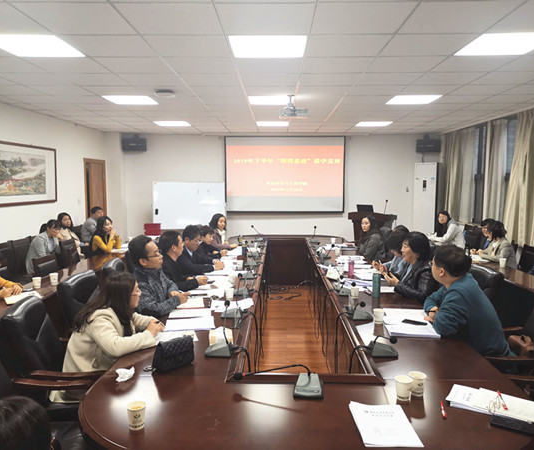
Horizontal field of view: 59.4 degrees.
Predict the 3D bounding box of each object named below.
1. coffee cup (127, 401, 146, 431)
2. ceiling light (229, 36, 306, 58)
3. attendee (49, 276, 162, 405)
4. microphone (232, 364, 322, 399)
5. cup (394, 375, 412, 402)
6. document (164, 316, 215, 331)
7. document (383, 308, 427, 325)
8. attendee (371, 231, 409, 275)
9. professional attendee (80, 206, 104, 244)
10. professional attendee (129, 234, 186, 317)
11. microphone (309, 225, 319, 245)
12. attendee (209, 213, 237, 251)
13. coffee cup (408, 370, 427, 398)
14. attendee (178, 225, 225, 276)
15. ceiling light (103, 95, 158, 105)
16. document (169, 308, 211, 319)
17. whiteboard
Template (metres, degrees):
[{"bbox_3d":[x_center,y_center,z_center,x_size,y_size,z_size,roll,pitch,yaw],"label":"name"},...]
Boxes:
[{"bbox_3d":[-0.507,0.747,1.816,0.074,0.088,0.074,0,5,0],"label":"coffee cup"},{"bbox_3d":[0.013,-1.389,3.619,0.600,0.060,0.600,0,5,1],"label":"ceiling light"},{"bbox_3d":[-0.922,0.810,2.764,0.720,1.165,0.570,-2,5,-20],"label":"attendee"},{"bbox_3d":[0.045,0.663,2.016,0.380,0.105,0.150,0,5,1],"label":"microphone"},{"bbox_3d":[0.581,0.701,1.990,0.077,0.089,0.077,0,5,1],"label":"cup"},{"bbox_3d":[-0.489,0.637,3.036,0.295,0.015,0.230,-1,5,-9],"label":"document"},{"bbox_3d":[0.950,0.619,3.165,0.300,0.020,0.340,1,5,9],"label":"document"},{"bbox_3d":[1.305,0.631,4.796,0.700,1.175,0.520,0,5,4],"label":"attendee"},{"bbox_3d":[-2.842,0.291,7.978,0.700,1.220,0.500,-1,5,-7],"label":"professional attendee"},{"bbox_3d":[-0.837,0.692,3.424,0.700,1.285,0.540,-1,5,-9],"label":"professional attendee"},{"bbox_3d":[0.727,0.145,7.181,0.145,0.250,0.120,0,5,1],"label":"microphone"},{"bbox_3d":[-0.571,0.430,6.683,0.700,1.190,0.500,4,7,36],"label":"attendee"},{"bbox_3d":[0.665,0.704,2.055,0.074,0.088,0.074,0,5,1],"label":"coffee cup"},{"bbox_3d":[-0.750,0.610,4.992,0.680,1.240,0.520,1,5,8],"label":"attendee"},{"bbox_3d":[-1.740,-1.609,6.007,0.590,0.050,0.590,0,5,1],"label":"ceiling light"},{"bbox_3d":[-0.507,0.604,3.167,0.290,0.012,0.210,0,5,-5],"label":"document"},{"bbox_3d":[-1.573,-0.398,9.640,1.470,0.970,0.050,0,5,1],"label":"whiteboard"}]

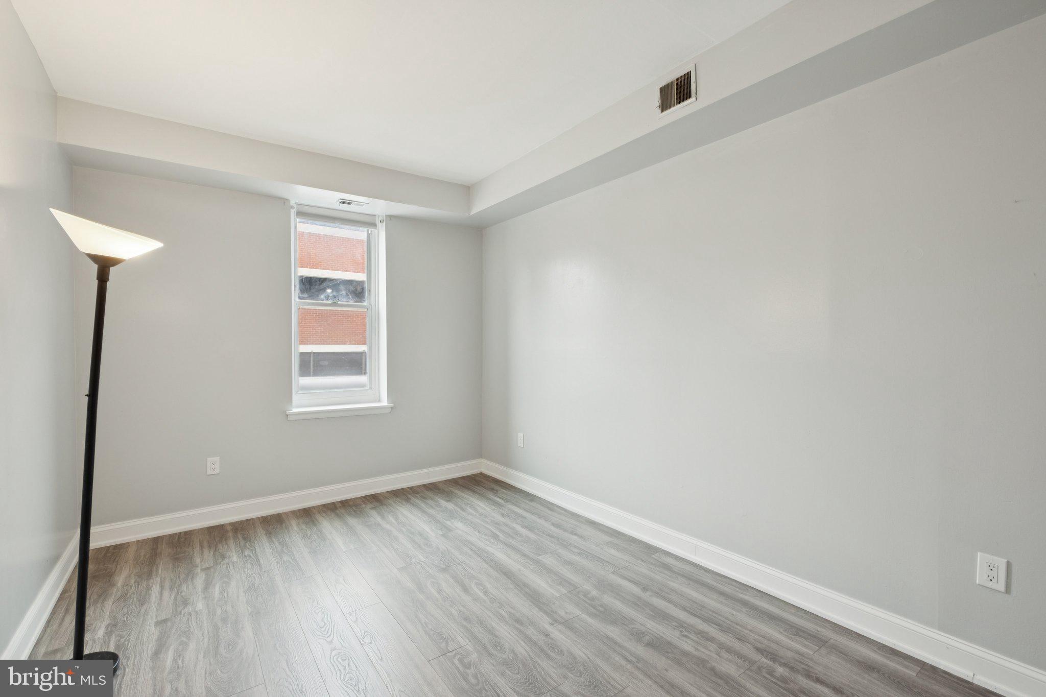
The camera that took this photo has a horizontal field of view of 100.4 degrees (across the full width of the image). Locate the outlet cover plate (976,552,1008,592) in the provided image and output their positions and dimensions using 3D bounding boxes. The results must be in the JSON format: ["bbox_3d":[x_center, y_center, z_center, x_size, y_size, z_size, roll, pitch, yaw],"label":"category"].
[{"bbox_3d":[1.796,0.859,1.668,0.008,0.123,0.079,-1,1,-38],"label":"outlet cover plate"}]

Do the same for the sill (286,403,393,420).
[{"bbox_3d":[-1.602,0.555,3.861,0.858,0.077,0.200,-1,1,-34],"label":"sill"}]

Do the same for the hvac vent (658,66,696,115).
[{"bbox_3d":[0.805,-1.348,2.293,0.020,0.190,0.230,-1,1,-38],"label":"hvac vent"}]

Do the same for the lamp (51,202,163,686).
[{"bbox_3d":[-1.695,0.405,1.765,0.350,1.850,0.340,-1,1,-44],"label":"lamp"}]

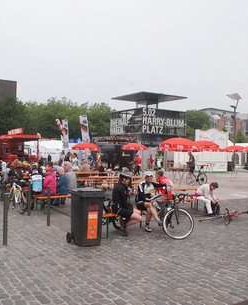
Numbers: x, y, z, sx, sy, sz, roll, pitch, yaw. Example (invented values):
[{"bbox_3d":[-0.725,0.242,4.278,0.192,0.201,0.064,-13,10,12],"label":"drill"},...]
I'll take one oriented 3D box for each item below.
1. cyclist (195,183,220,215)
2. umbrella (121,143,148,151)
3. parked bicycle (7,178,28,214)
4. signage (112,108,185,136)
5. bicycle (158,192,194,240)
[{"bbox_3d":[2.521,1.401,10.349,0.740,1.000,0.470,1,0,22],"label":"cyclist"},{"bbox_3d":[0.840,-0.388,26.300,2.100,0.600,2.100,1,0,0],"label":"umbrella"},{"bbox_3d":[-3.145,1.205,9.973,0.500,1.000,1.680,2,0,-42],"label":"parked bicycle"},{"bbox_3d":[2.902,-3.490,40.334,5.900,2.800,6.400,2,0,-30],"label":"signage"},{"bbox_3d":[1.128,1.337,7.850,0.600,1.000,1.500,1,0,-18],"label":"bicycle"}]

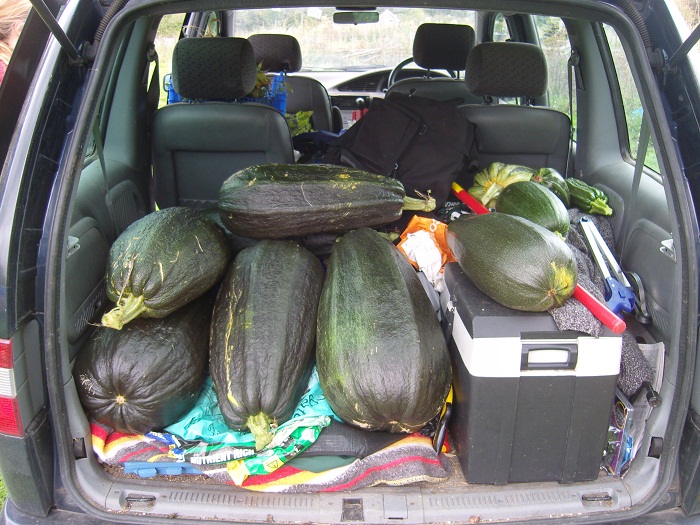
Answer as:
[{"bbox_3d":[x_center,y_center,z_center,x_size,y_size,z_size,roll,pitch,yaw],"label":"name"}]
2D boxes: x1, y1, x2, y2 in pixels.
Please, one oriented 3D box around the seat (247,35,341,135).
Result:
[{"bbox_3d":[-0.345,-0.576,3.447,0.560,1.080,0.700,0,19,0],"label":"seat"}]

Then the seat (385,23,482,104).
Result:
[{"bbox_3d":[0.415,-0.595,3.290,0.500,1.050,0.660,1,21,1],"label":"seat"}]

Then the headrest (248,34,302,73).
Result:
[{"bbox_3d":[-0.339,-0.909,2.991,0.265,0.170,0.120,1,21,1],"label":"headrest"}]

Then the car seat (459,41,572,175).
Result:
[{"bbox_3d":[0.465,-0.303,2.566,0.445,1.020,0.640,1,21,1],"label":"car seat"}]

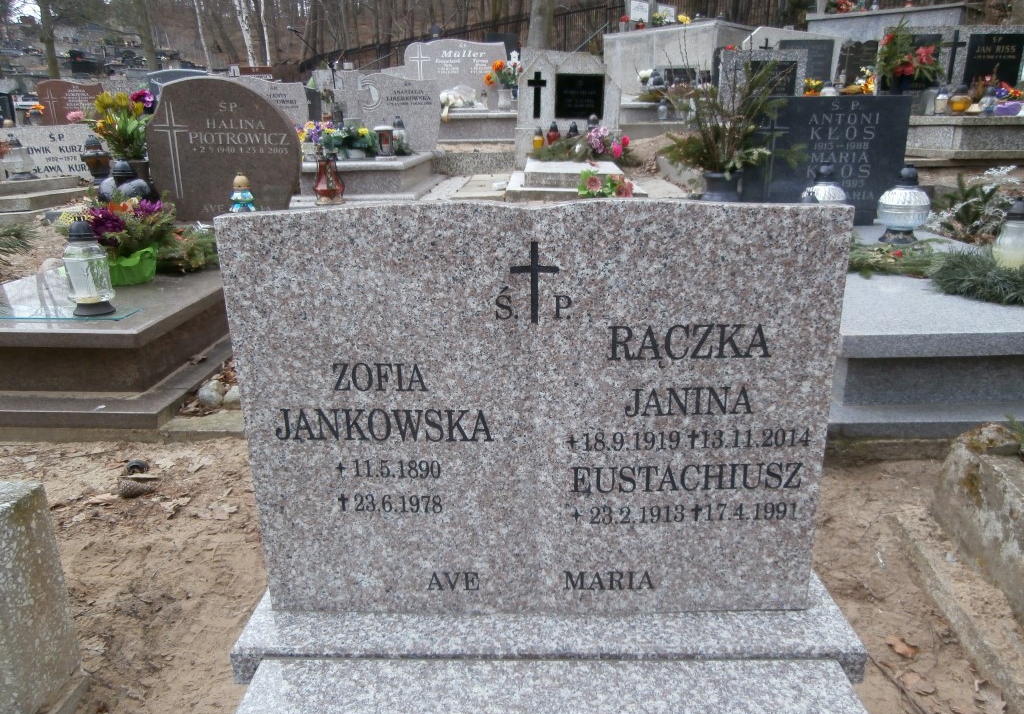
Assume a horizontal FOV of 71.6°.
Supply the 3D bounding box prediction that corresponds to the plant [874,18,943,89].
[{"bbox_3d":[3.267,-2.484,5.850,0.490,0.620,0.380,1,18,6],"label":"plant"}]

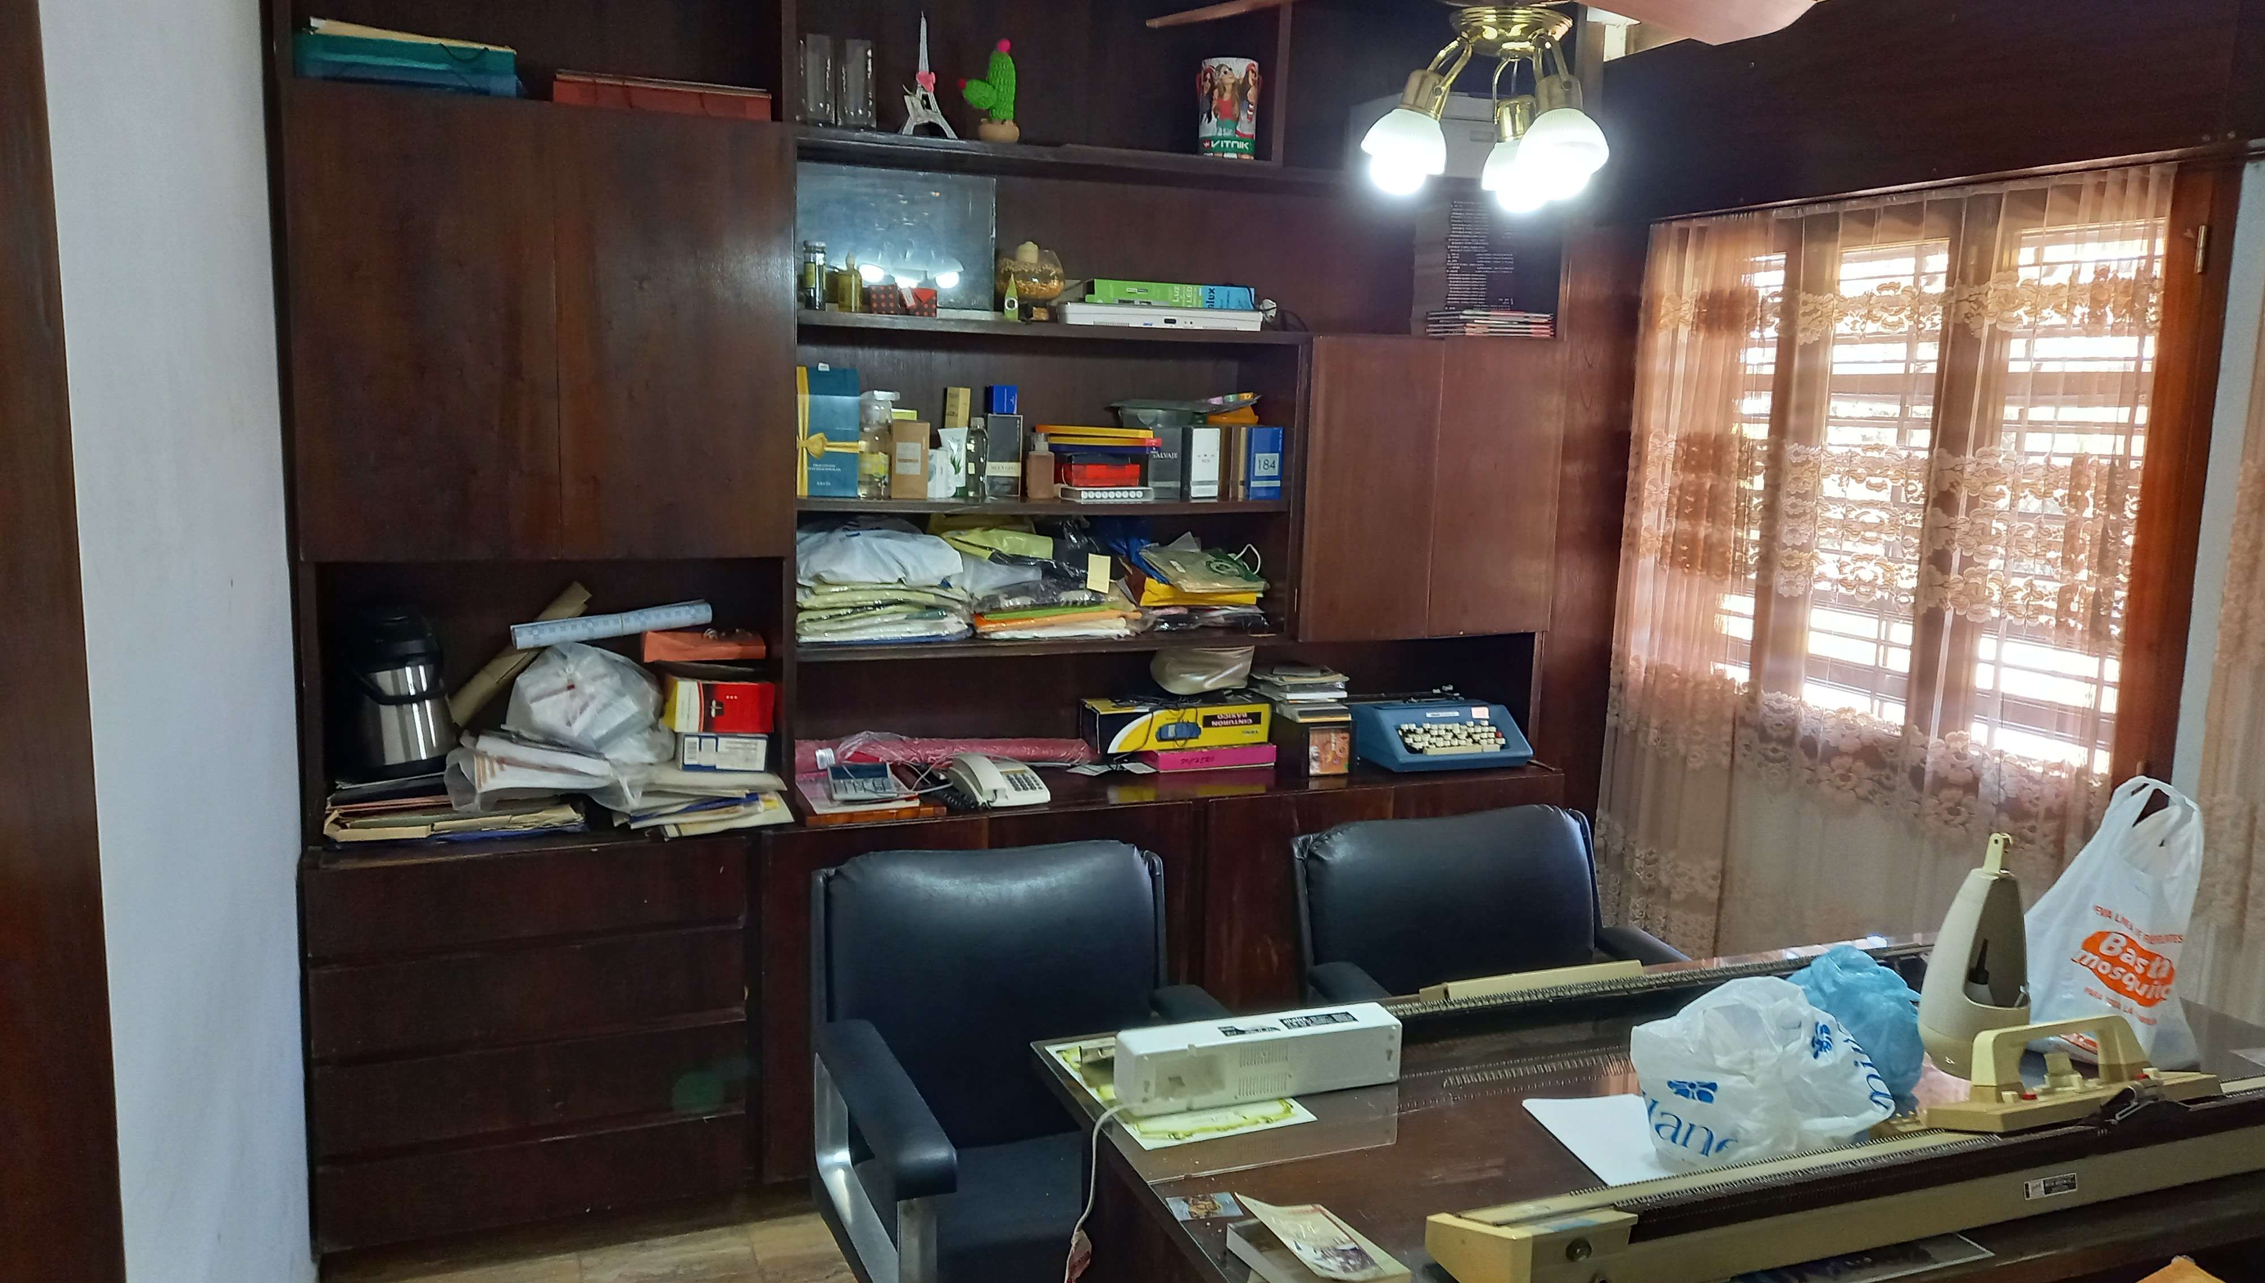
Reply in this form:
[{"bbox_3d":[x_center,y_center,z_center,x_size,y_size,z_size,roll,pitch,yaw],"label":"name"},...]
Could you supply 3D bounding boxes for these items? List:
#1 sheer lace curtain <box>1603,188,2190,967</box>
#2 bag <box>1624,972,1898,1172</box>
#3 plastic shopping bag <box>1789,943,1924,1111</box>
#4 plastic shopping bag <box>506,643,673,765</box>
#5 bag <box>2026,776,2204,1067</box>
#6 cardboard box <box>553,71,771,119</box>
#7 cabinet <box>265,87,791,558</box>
[{"bbox_3d":[1.304,0.079,3.103,0.100,1.815,1.183,-2,9,-21],"label":"sheer lace curtain"},{"bbox_3d":[0.715,0.474,1.864,0.271,0.155,0.191,3,9,8],"label":"bag"},{"bbox_3d":[0.852,0.441,1.933,0.179,0.169,0.166,4,8,23],"label":"plastic shopping bag"},{"bbox_3d":[-1.011,0.111,3.057,0.296,0.214,0.221,-2,8,-21],"label":"plastic shopping bag"},{"bbox_3d":[1.247,0.360,2.106,0.201,0.331,0.130,4,9,15],"label":"bag"},{"bbox_3d":[-0.877,-0.988,3.028,0.372,0.066,0.251,-2,8,-21],"label":"cardboard box"},{"bbox_3d":[-1.027,-0.537,2.895,0.800,0.757,0.310,-2,10,-22],"label":"cabinet"}]

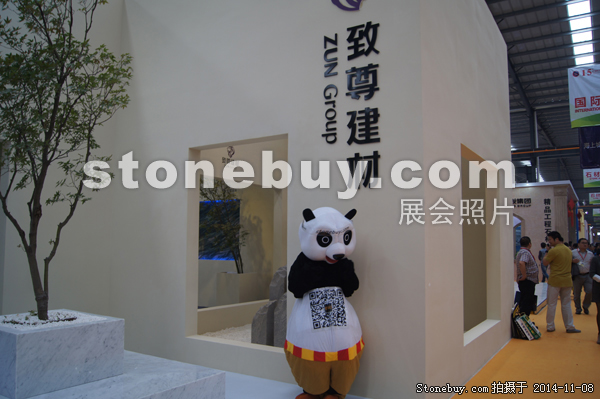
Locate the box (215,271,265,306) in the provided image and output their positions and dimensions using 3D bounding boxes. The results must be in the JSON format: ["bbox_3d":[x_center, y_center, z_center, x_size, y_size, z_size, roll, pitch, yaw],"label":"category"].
[{"bbox_3d":[-1.196,1.851,8.829,0.570,0.800,0.600,-3,-7,34],"label":"box"}]

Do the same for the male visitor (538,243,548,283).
[{"bbox_3d":[10.187,2.638,18.839,0.450,1.640,0.500,5,-7,-40],"label":"male visitor"}]

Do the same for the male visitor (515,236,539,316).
[{"bbox_3d":[4.787,1.631,9.486,0.450,1.682,0.550,2,-6,-10],"label":"male visitor"}]

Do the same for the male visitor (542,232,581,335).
[{"bbox_3d":[4.610,1.444,7.969,0.580,1.750,0.450,1,-6,-8],"label":"male visitor"}]

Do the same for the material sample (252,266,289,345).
[{"bbox_3d":[-0.163,1.219,5.228,0.550,0.850,0.600,-3,-7,34],"label":"material sample"}]

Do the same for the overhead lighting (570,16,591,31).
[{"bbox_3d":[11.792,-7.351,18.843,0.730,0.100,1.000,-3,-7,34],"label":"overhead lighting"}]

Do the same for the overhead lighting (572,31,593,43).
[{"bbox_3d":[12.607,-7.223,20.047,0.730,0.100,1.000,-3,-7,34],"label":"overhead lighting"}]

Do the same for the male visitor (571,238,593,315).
[{"bbox_3d":[6.302,1.712,10.082,0.580,1.669,0.450,-2,-6,27],"label":"male visitor"}]

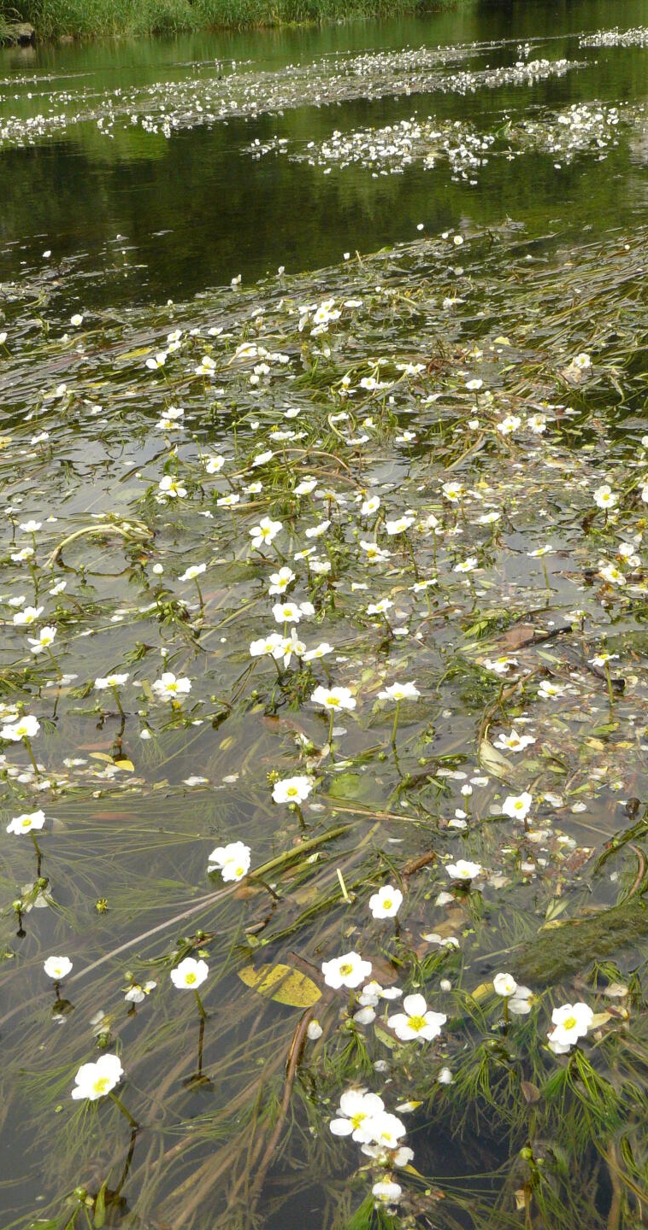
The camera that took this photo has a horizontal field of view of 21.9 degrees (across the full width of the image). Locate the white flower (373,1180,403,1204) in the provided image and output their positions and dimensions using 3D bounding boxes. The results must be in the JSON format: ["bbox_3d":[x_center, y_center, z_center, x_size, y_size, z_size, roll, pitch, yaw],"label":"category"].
[{"bbox_3d":[0.029,0.259,0.749,0.012,0.006,0.012,-2,22,1],"label":"white flower"}]

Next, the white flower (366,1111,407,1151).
[{"bbox_3d":[0.027,0.226,0.731,0.018,0.006,0.018,5,35,-3],"label":"white flower"}]

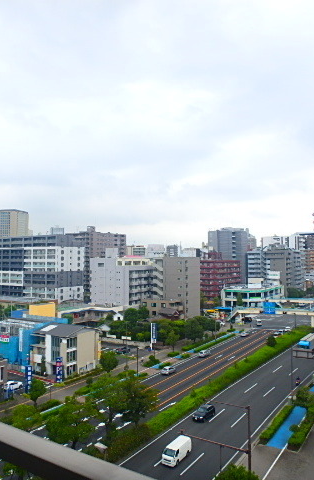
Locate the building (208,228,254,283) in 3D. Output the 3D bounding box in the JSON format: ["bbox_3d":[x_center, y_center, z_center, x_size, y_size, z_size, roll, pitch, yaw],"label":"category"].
[{"bbox_3d":[45.944,14.933,258.136,25.000,43.000,15.000,1,-3,-28],"label":"building"}]

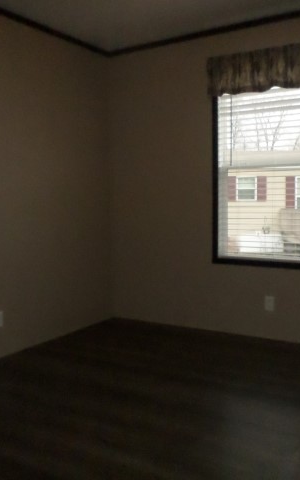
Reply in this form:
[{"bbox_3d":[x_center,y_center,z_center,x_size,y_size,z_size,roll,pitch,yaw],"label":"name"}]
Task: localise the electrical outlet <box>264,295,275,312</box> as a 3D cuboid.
[{"bbox_3d":[0.927,0.495,3.580,0.072,0.115,0.012,2,6,32],"label":"electrical outlet"}]

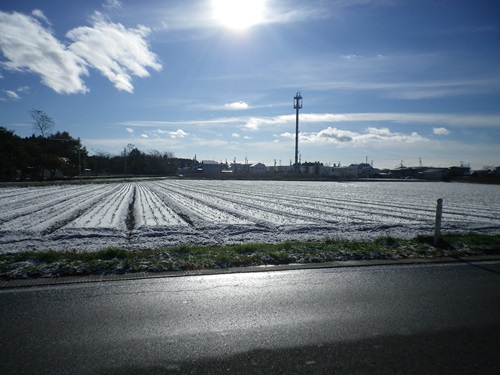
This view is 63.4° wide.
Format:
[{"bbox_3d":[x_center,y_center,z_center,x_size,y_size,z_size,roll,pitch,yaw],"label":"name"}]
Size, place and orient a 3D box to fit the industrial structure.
[{"bbox_3d":[22.458,-25.253,190.000,4.000,39.701,4.000,1,2,0],"label":"industrial structure"}]

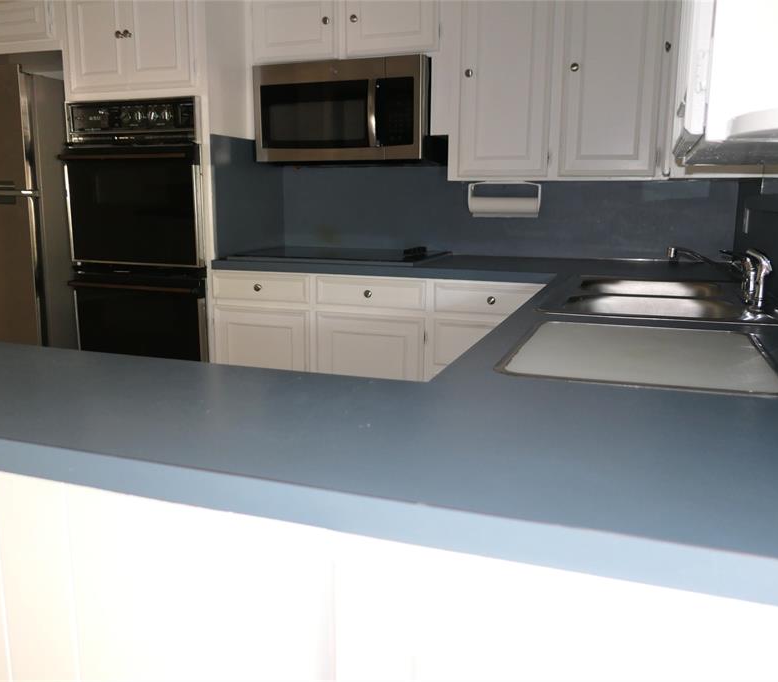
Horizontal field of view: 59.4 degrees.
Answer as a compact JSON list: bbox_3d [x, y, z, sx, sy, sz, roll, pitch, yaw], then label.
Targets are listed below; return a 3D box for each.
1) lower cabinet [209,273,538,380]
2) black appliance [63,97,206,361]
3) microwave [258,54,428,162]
[{"bbox_3d":[0.034,0.106,3.118,1.490,0.870,0.625,4,13,20],"label":"lower cabinet"},{"bbox_3d":[-1.039,-0.465,3.345,0.735,1.300,0.610,4,13,20],"label":"black appliance"},{"bbox_3d":[-0.154,-0.991,3.040,0.757,0.409,0.435,4,13,20],"label":"microwave"}]

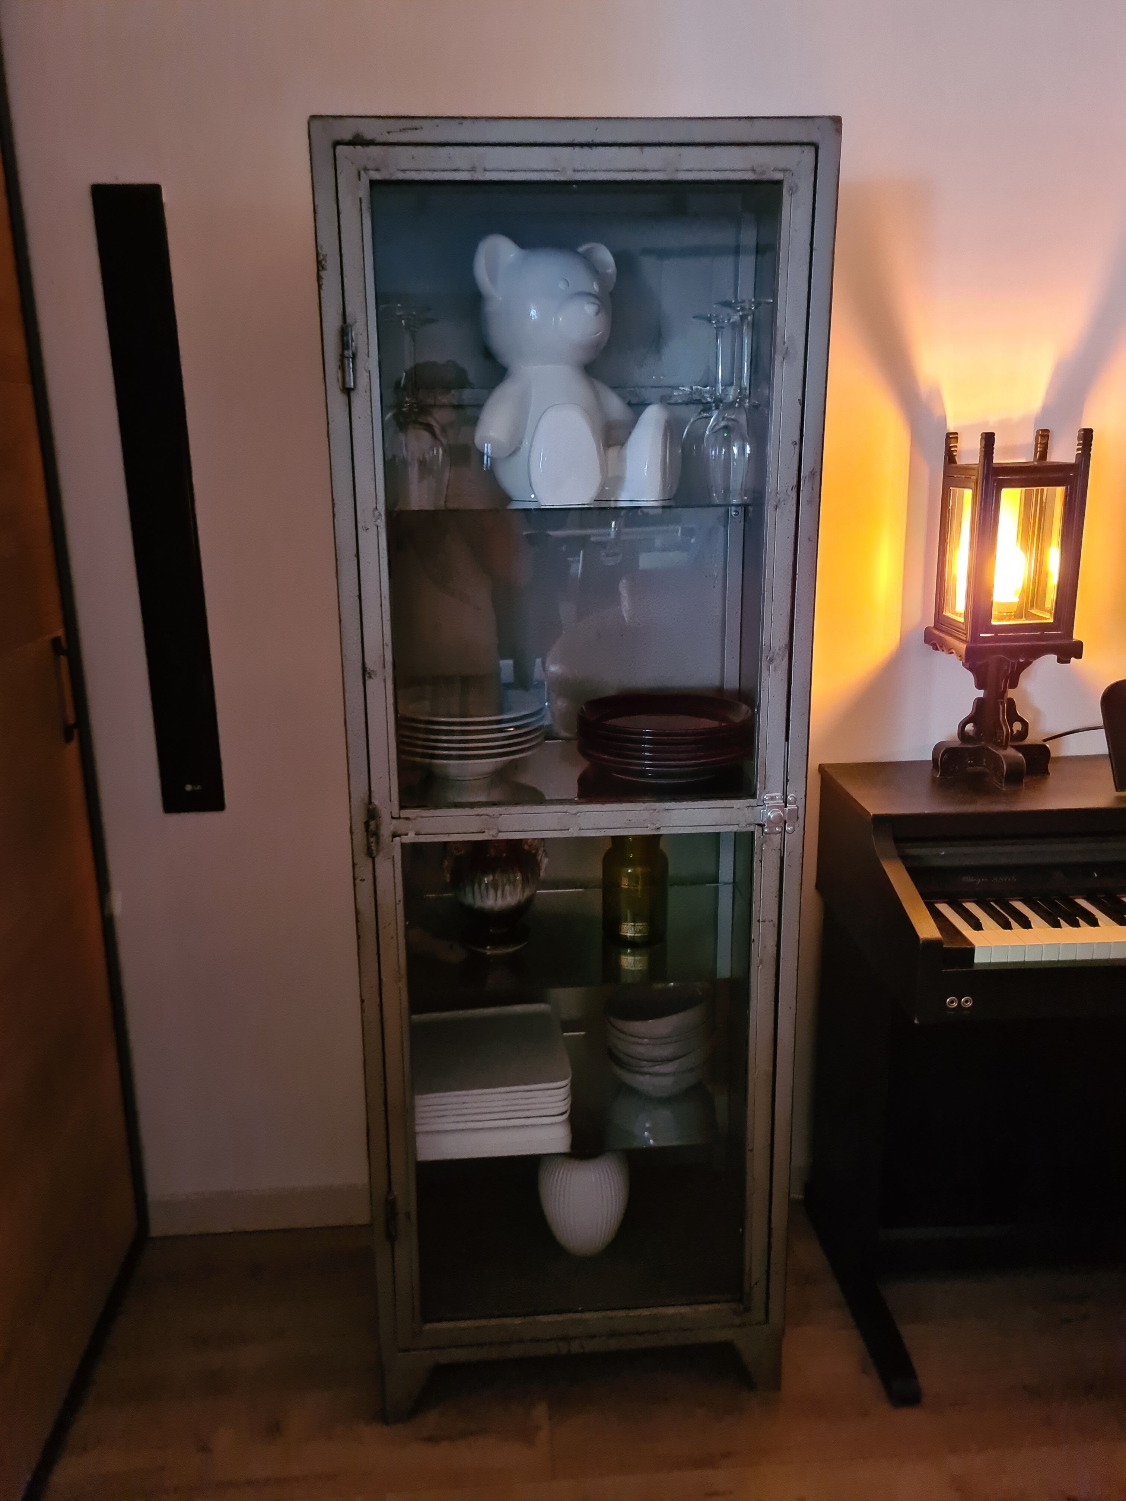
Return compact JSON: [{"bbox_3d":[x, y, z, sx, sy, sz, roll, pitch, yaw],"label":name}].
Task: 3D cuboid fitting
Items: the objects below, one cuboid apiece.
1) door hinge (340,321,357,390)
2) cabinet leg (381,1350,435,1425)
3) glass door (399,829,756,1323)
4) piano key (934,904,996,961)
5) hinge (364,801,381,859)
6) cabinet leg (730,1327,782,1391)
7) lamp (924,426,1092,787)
[{"bbox_3d":[-0.248,-0.455,1.302,0.018,0.074,0.016,-2,14,-4],"label":"door hinge"},{"bbox_3d":[-0.227,0.932,1.695,0.077,0.115,0.070,-2,14,-4],"label":"cabinet leg"},{"bbox_3d":[0.025,0.469,1.567,0.466,0.737,0.022,-2,14,-4],"label":"glass door"},{"bbox_3d":[0.569,0.258,1.606,0.023,0.022,0.150,-1,14,-2],"label":"piano key"},{"bbox_3d":[-0.244,0.103,1.445,0.018,0.072,0.016,-2,14,-4],"label":"hinge"},{"bbox_3d":[0.290,0.911,1.733,0.076,0.115,0.070,-2,14,-4],"label":"cabinet leg"},{"bbox_3d":[0.708,-0.227,1.811,0.186,0.553,0.184,-1,14,-2],"label":"lamp"}]

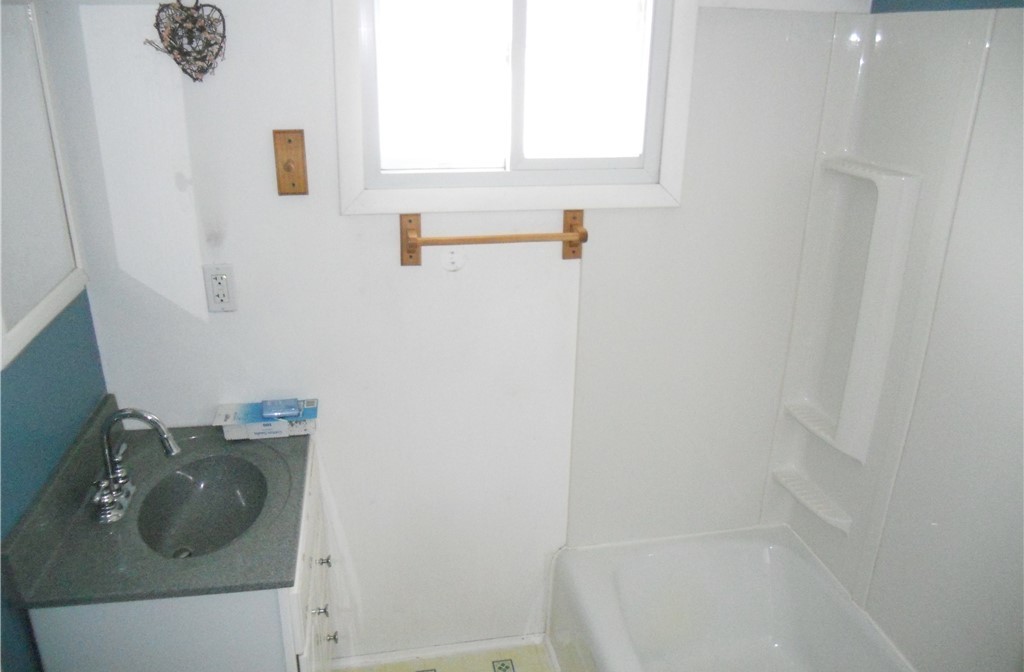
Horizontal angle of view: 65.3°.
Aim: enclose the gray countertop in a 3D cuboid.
[{"bbox_3d":[-0.691,0.304,1.701,0.475,0.117,0.650,-3,22,-10],"label":"gray countertop"}]

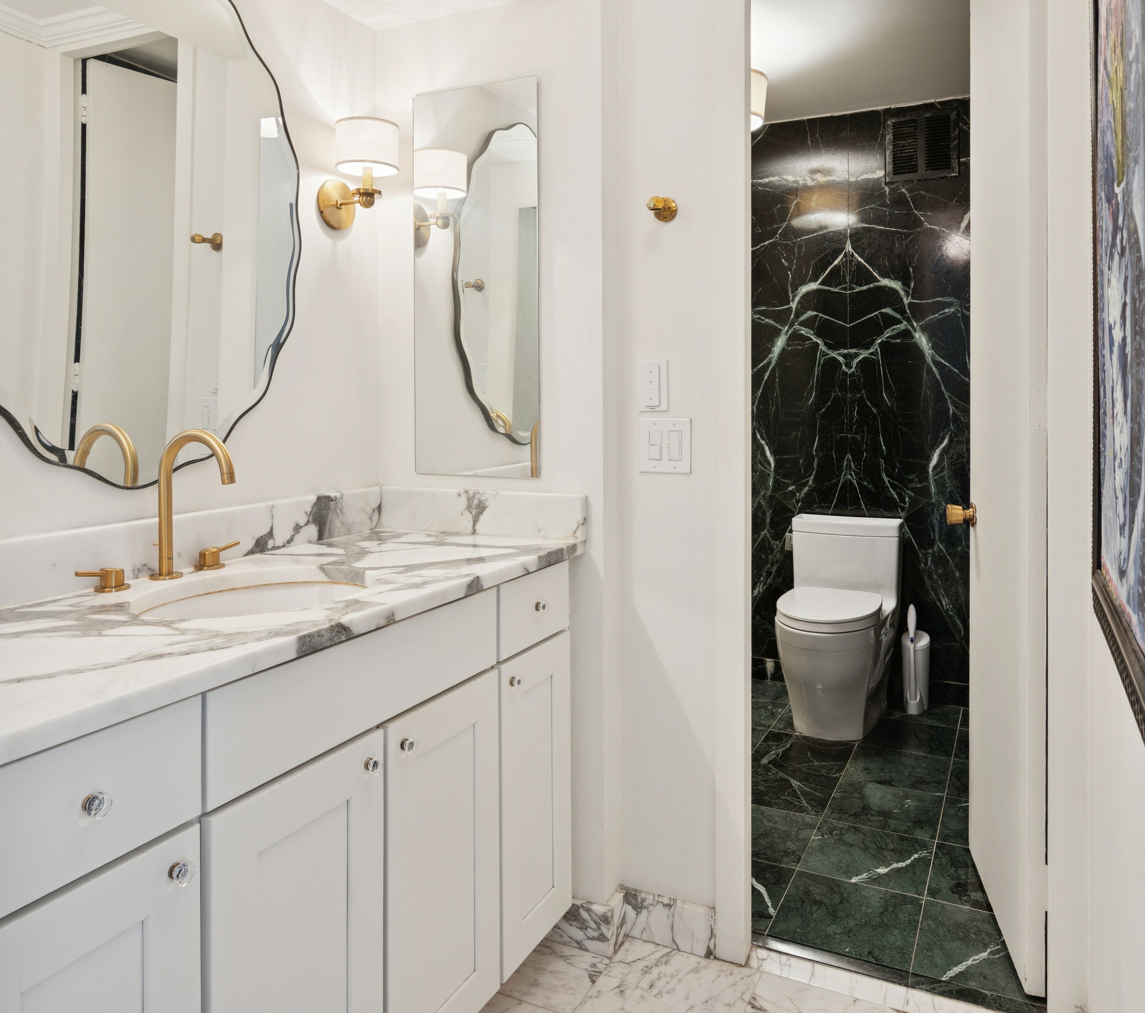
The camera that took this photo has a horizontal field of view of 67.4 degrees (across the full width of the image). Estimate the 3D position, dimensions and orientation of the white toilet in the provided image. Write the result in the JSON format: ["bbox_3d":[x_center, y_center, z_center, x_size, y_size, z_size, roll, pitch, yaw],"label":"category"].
[{"bbox_3d":[0.970,0.436,3.184,0.410,0.725,0.710,3,7,27],"label":"white toilet"}]

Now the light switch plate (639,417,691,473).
[{"bbox_3d":[0.209,-0.137,1.938,0.122,0.124,0.008,2,5,27],"label":"light switch plate"}]

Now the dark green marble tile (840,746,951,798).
[{"bbox_3d":[1.068,0.867,2.823,0.309,0.010,0.305,3,7,27],"label":"dark green marble tile"}]

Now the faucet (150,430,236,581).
[{"bbox_3d":[-0.662,-0.003,1.503,0.190,0.262,0.060,3,7,25],"label":"faucet"}]

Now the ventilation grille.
[{"bbox_3d":[1.372,-1.422,3.374,0.268,0.275,0.020,3,7,27],"label":"ventilation grille"}]

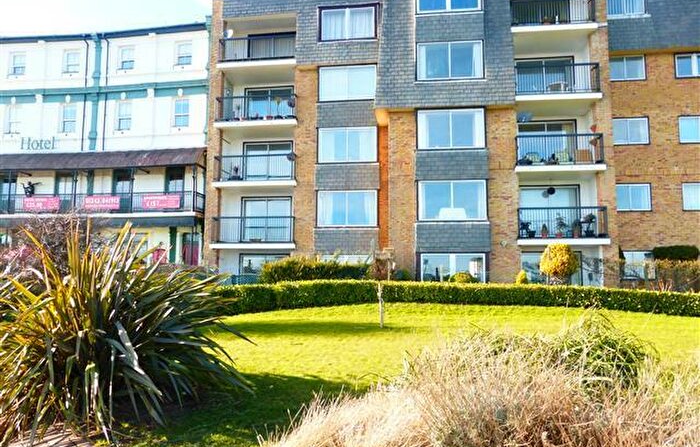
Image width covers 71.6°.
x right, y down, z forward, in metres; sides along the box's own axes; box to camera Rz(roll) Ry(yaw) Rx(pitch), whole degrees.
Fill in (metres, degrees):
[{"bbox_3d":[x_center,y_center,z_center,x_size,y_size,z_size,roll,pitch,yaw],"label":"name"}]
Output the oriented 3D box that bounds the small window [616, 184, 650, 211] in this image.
[{"bbox_3d":[10.993,-0.986,18.772,1.308,1.092,0.121,0,-6,6],"label":"small window"}]

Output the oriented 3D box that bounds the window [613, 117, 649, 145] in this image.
[{"bbox_3d":[11.000,-3.599,19.033,1.308,1.092,0.121,0,-6,6],"label":"window"}]

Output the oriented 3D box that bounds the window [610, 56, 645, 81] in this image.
[{"bbox_3d":[11.394,-6.386,19.939,1.509,1.119,0.120,0,-5,6],"label":"window"}]

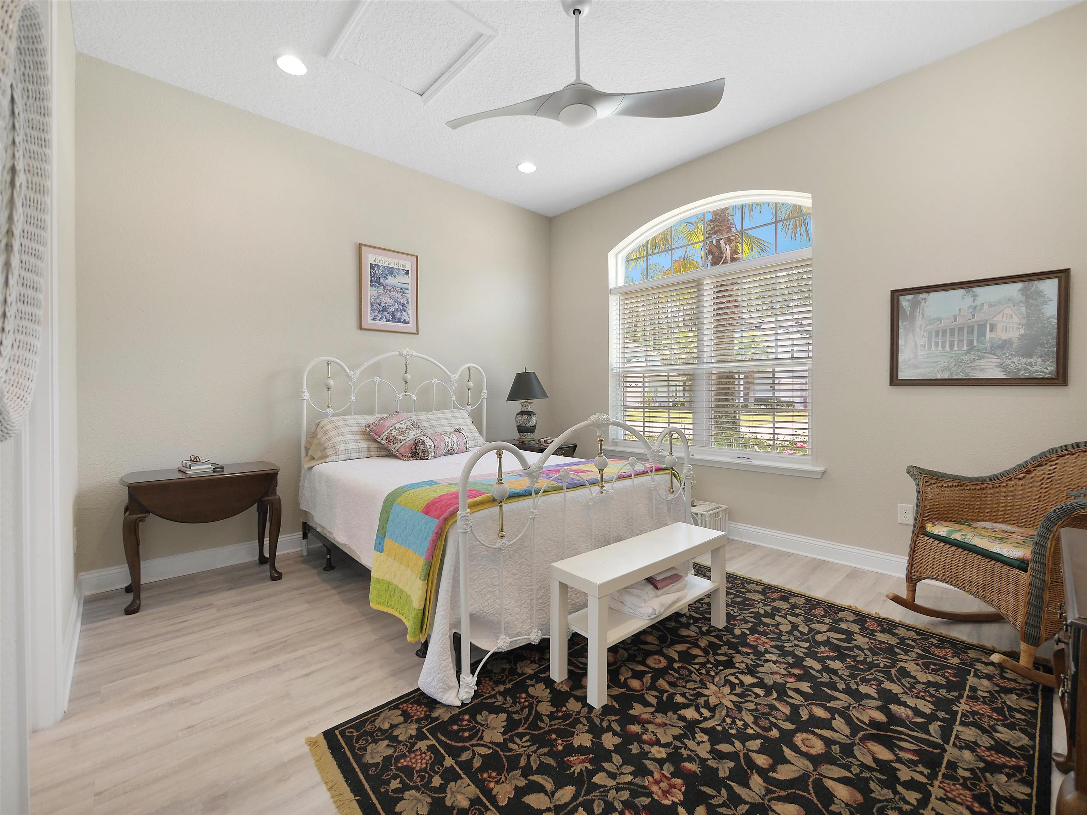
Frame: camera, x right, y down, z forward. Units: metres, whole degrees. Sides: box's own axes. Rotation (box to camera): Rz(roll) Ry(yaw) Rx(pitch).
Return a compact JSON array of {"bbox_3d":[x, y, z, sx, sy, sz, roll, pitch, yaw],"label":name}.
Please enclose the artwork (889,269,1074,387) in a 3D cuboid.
[{"bbox_3d":[2.420,-0.422,2.488,0.030,0.592,0.722,-2,2,-44],"label":"artwork"}]

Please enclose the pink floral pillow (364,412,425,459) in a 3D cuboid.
[{"bbox_3d":[-1.097,0.218,3.299,0.390,0.390,0.150,-25,-24,-40],"label":"pink floral pillow"}]

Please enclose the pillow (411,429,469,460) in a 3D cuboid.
[{"bbox_3d":[-0.797,0.284,3.467,0.200,0.190,0.450,1,2,39],"label":"pillow"}]

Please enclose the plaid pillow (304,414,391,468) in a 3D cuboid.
[{"bbox_3d":[-1.380,0.234,3.246,0.660,0.390,0.180,-2,-31,-43],"label":"plaid pillow"}]

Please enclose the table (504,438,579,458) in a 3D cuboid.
[{"bbox_3d":[-0.095,0.688,4.138,0.537,0.683,0.716,-2,2,-43],"label":"table"}]

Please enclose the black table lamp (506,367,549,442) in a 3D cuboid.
[{"bbox_3d":[-0.149,-0.023,4.349,0.413,0.714,0.413,0,2,0],"label":"black table lamp"}]

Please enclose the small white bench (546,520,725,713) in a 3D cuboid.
[{"bbox_3d":[0.461,0.852,1.962,0.894,0.459,0.258,-2,2,-41],"label":"small white bench"}]

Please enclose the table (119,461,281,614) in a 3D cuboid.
[{"bbox_3d":[-2.050,0.737,2.676,0.775,0.683,0.447,-2,2,-43],"label":"table"}]

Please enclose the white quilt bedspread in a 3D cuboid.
[{"bbox_3d":[-0.422,0.714,2.926,1.679,0.683,2.097,-2,2,-43],"label":"white quilt bedspread"}]

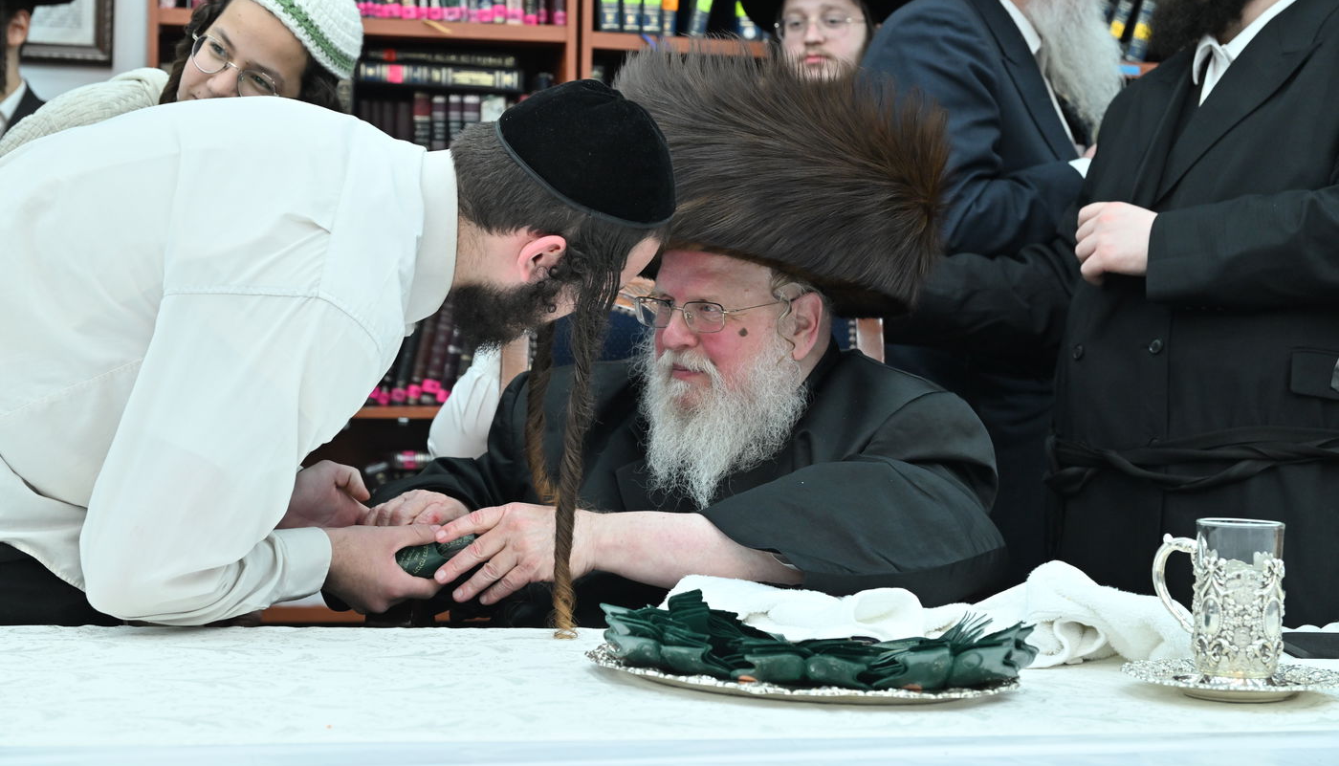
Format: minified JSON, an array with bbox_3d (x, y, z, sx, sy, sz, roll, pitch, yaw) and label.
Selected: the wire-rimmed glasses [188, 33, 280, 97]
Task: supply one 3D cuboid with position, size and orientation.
[{"bbox_3d":[-0.514,-0.369,2.700,0.128,0.042,0.135,35,0,-1],"label":"wire-rimmed glasses"}]

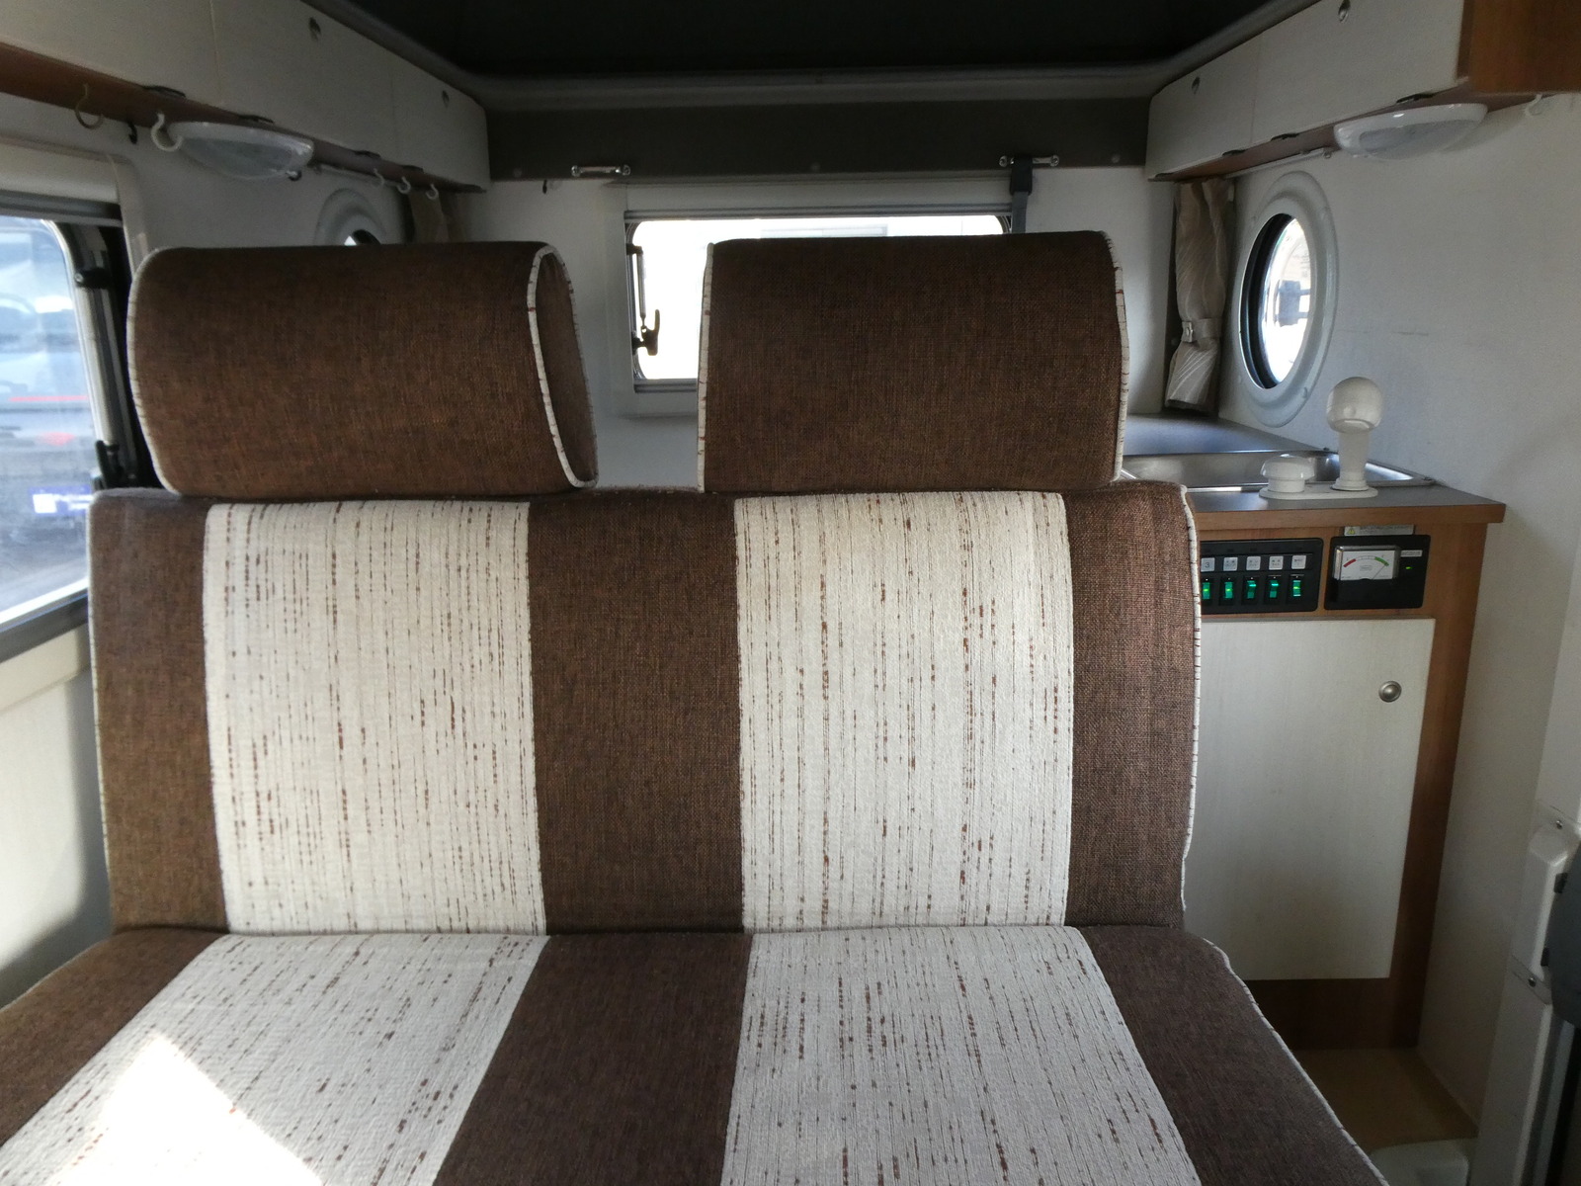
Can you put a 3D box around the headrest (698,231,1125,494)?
[{"bbox_3d":[0.094,-0.190,0.922,0.334,0.210,0.134,-1,4,1],"label":"headrest"}]

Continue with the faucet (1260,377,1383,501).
[{"bbox_3d":[0.584,-0.173,1.201,0.138,0.122,0.110,-1,15,1],"label":"faucet"}]

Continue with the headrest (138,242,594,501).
[{"bbox_3d":[-0.354,-0.184,0.930,0.334,0.210,0.134,0,4,5],"label":"headrest"}]

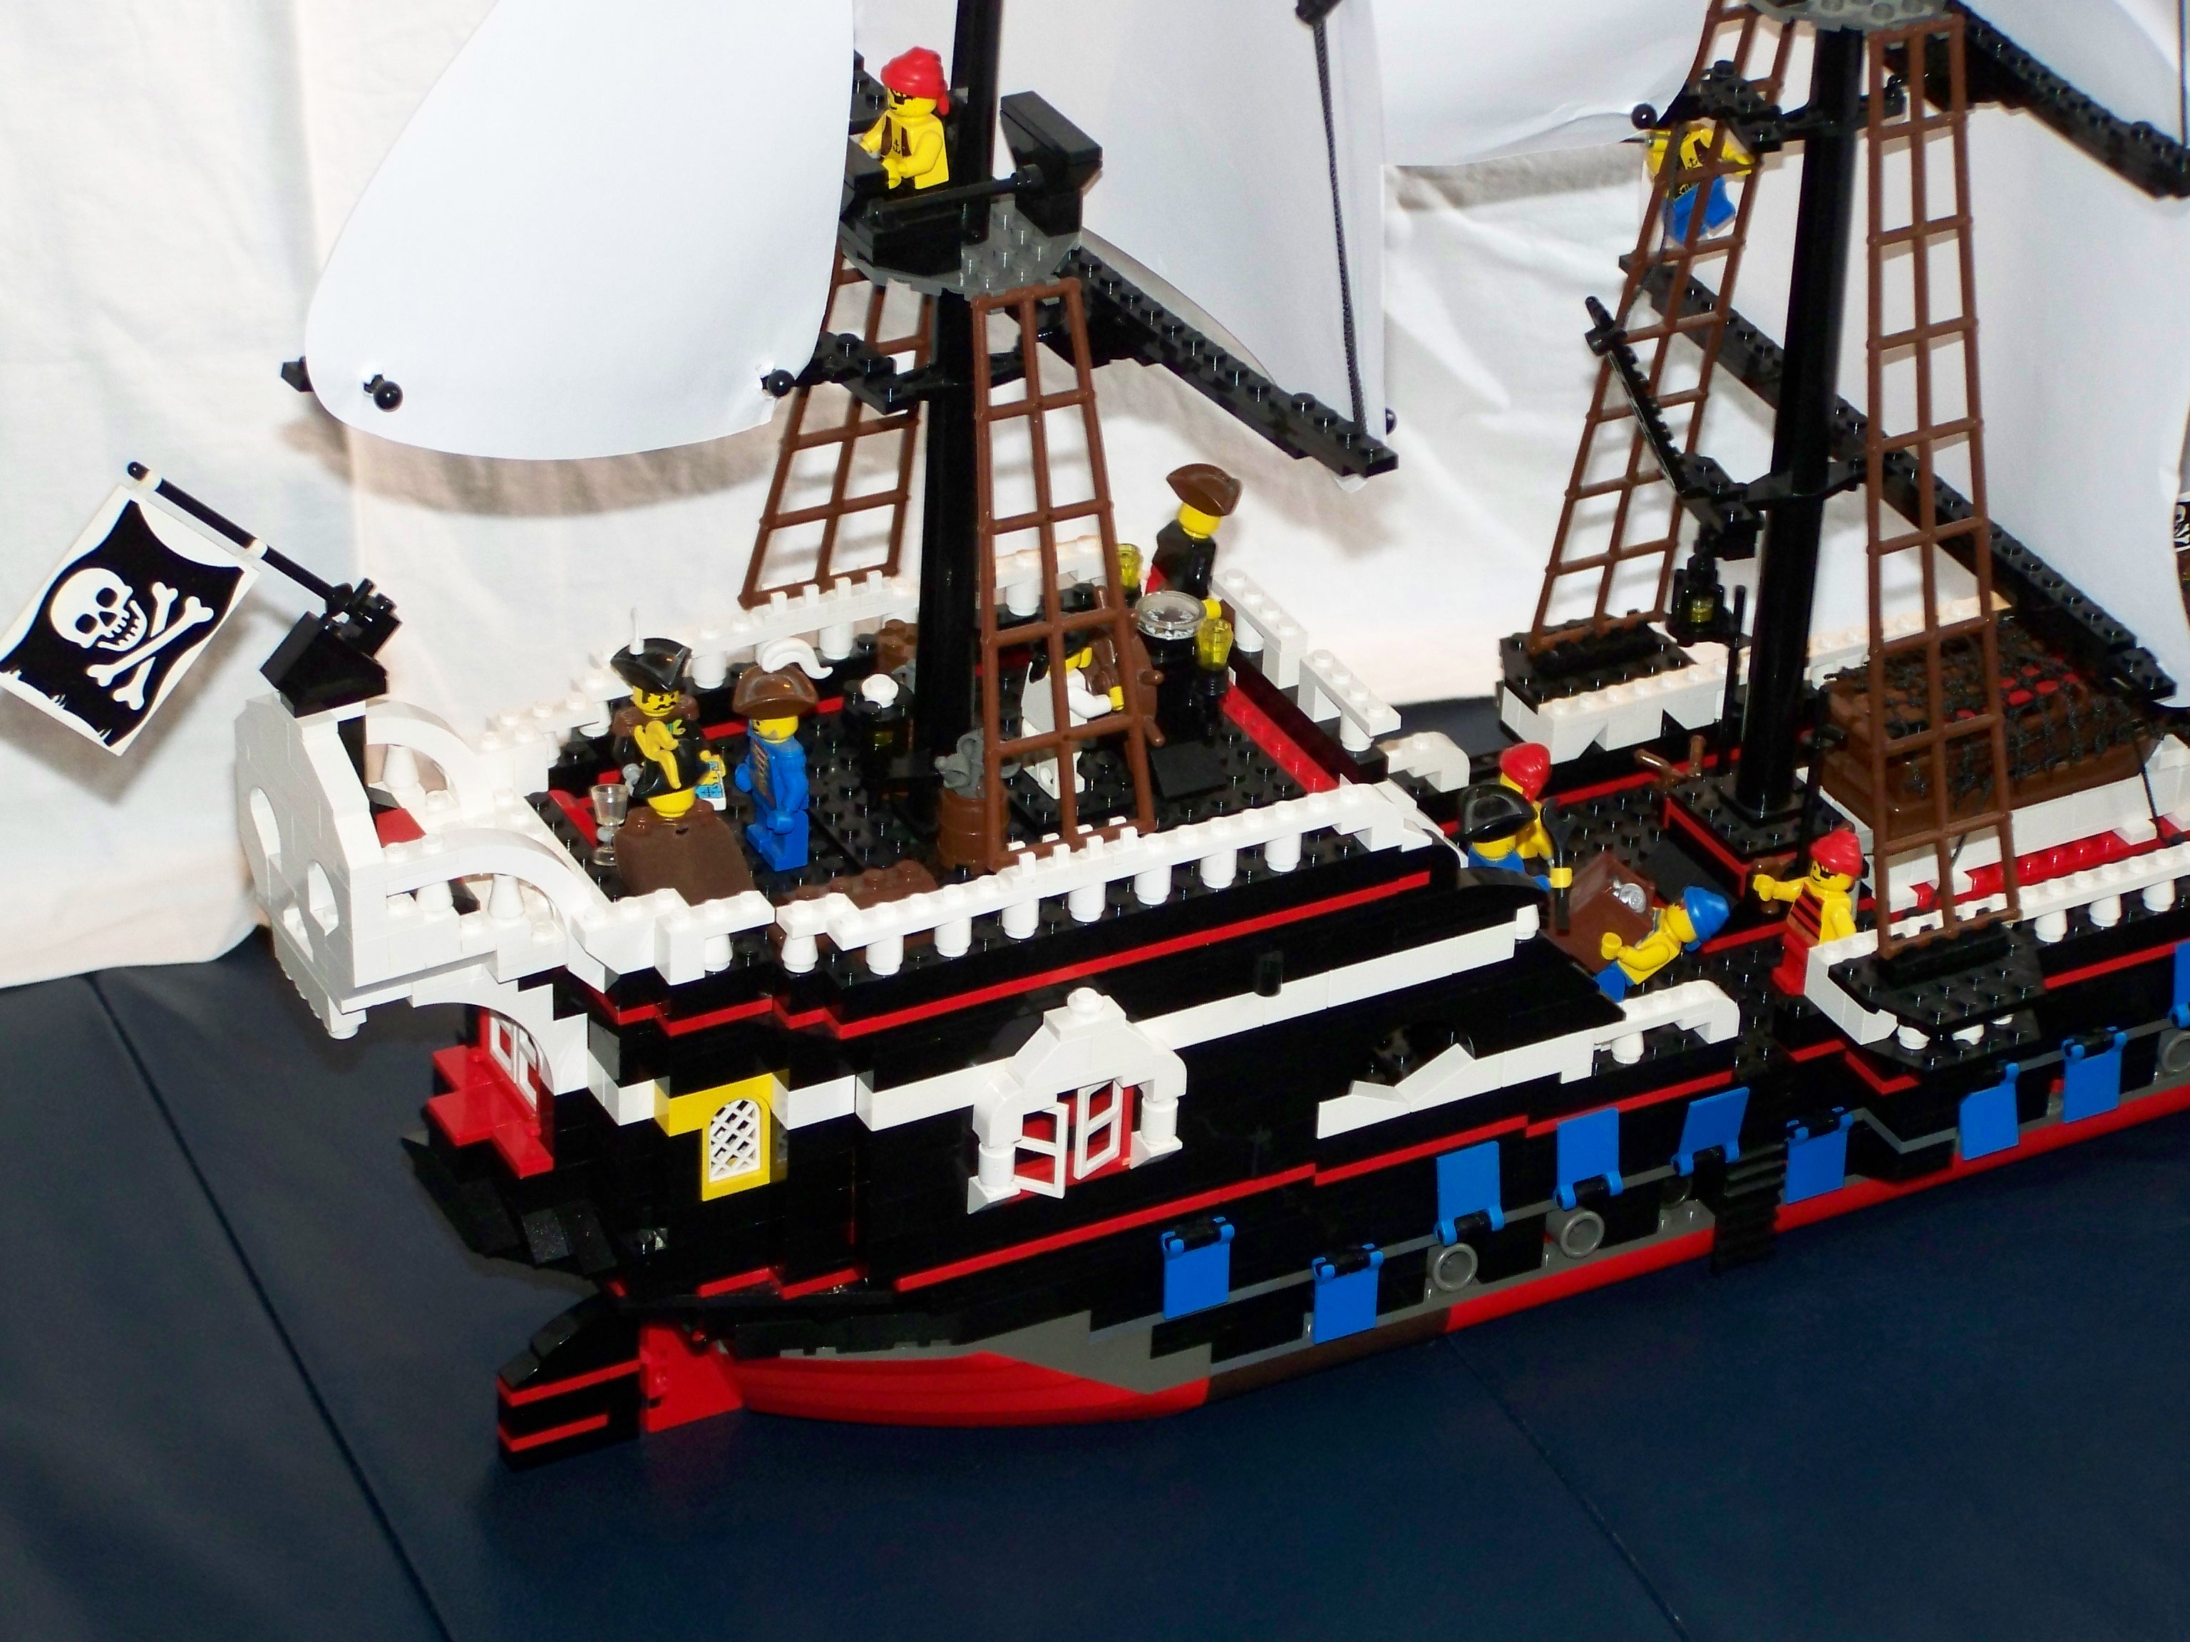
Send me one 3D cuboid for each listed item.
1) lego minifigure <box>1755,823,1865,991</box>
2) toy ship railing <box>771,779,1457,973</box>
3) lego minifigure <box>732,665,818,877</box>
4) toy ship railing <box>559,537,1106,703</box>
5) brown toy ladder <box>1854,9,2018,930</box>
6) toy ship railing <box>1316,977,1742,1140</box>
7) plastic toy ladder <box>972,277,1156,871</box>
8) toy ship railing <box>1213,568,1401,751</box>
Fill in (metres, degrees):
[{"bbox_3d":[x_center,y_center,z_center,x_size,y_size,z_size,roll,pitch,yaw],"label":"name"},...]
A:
[{"bbox_3d":[0.170,0.023,1.494,0.026,0.041,0.023,-16,36,-27],"label":"lego minifigure"},{"bbox_3d":[0.004,0.010,1.354,0.152,0.017,0.016,-14,35,-25],"label":"toy ship railing"},{"bbox_3d":[-0.070,-0.013,1.374,0.020,0.045,0.024,-14,35,-25],"label":"lego minifigure"},{"bbox_3d":[-0.057,-0.042,1.433,0.138,0.016,0.016,-14,35,-25],"label":"toy ship railing"},{"bbox_3d":[0.189,-0.074,1.423,0.041,0.217,0.004,-14,21,-25],"label":"brown toy ladder"},{"bbox_3d":[0.098,0.054,1.438,0.113,0.015,0.008,-14,35,-25],"label":"toy ship railing"},{"bbox_3d":[-0.009,-0.051,1.321,0.041,0.124,0.004,-14,21,-25],"label":"plastic toy ladder"},{"bbox_3d":[0.048,-0.035,1.429,0.008,0.015,0.072,-14,35,-25],"label":"toy ship railing"}]

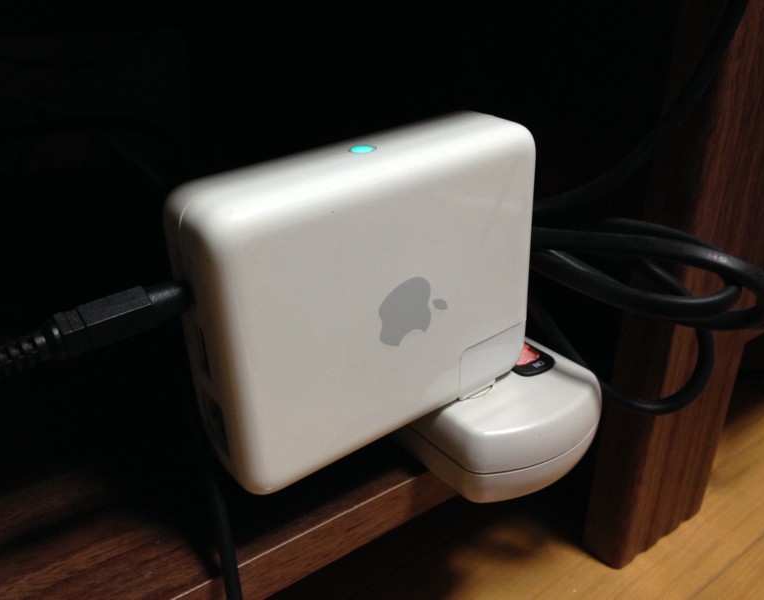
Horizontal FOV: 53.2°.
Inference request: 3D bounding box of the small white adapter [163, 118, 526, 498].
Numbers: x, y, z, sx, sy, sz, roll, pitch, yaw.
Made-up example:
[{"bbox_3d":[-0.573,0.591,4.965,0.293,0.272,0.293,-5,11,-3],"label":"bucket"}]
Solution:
[{"bbox_3d":[-0.003,-0.002,0.195,0.094,0.075,0.029,-22,34,-31],"label":"small white adapter"}]

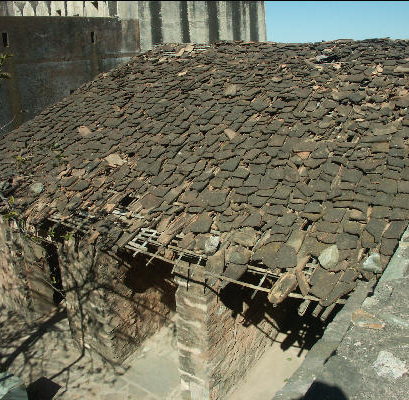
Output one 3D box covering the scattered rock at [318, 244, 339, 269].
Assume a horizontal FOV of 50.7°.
[{"bbox_3d":[1.578,0.732,5.486,0.300,0.150,0.220,-36,45,-18],"label":"scattered rock"}]

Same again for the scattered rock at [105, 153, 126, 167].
[{"bbox_3d":[-1.724,-0.785,8.354,0.240,0.060,0.420,-34,44,-15],"label":"scattered rock"}]

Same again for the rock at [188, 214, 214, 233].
[{"bbox_3d":[-0.061,0.358,6.572,0.280,0.050,0.340,3,47,23],"label":"rock"}]

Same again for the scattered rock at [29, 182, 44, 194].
[{"bbox_3d":[-3.239,-0.222,8.314,0.270,0.120,0.200,23,57,37],"label":"scattered rock"}]

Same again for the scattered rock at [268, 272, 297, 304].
[{"bbox_3d":[0.969,1.100,5.358,0.180,0.110,0.430,22,56,36],"label":"scattered rock"}]

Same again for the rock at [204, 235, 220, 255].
[{"bbox_3d":[0.114,0.634,6.141,0.190,0.150,0.250,11,50,30],"label":"rock"}]

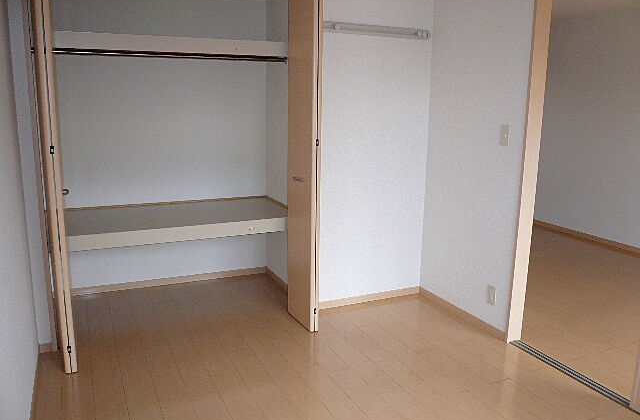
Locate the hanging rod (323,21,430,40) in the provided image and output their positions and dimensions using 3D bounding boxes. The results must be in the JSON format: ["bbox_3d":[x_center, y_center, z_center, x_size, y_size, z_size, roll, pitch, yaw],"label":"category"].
[{"bbox_3d":[0.392,-1.169,3.381,0.830,0.065,0.040,-5,12,-25],"label":"hanging rod"}]

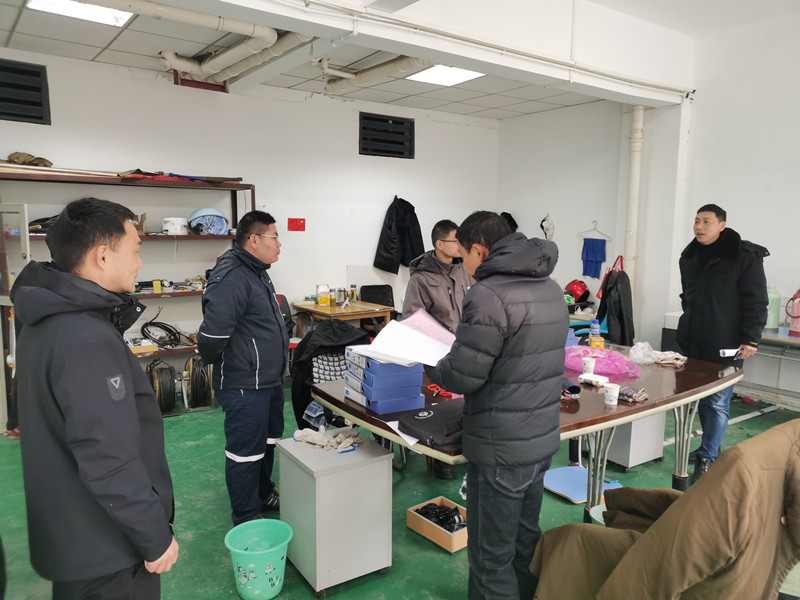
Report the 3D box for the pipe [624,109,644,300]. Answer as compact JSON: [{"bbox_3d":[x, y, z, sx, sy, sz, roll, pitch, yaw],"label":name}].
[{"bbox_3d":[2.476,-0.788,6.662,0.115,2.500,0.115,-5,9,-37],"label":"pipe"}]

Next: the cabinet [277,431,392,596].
[{"bbox_3d":[-0.317,0.993,2.996,0.400,0.590,0.450,-4,8,-33],"label":"cabinet"}]

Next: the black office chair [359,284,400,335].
[{"bbox_3d":[-0.123,0.315,7.062,0.560,0.940,0.580,-5,9,-37],"label":"black office chair"}]

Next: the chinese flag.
[{"bbox_3d":[-1.063,-0.777,6.460,0.197,0.134,0.010,-5,8,-36],"label":"chinese flag"}]

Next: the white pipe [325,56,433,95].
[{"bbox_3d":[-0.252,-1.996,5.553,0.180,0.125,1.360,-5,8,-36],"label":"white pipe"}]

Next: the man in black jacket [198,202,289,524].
[{"bbox_3d":[-0.882,0.356,3.558,0.440,1.710,0.530,0,7,-3],"label":"man in black jacket"}]

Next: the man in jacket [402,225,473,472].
[{"bbox_3d":[0.279,0.292,4.256,0.370,1.680,0.530,7,10,43],"label":"man in jacket"}]

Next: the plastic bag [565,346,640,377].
[{"bbox_3d":[1.129,0.350,3.549,0.460,0.110,0.270,3,7,20],"label":"plastic bag"}]

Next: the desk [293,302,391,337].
[{"bbox_3d":[-0.568,0.456,6.352,0.780,0.770,0.880,-5,8,-36],"label":"desk"}]

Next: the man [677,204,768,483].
[{"bbox_3d":[2.048,0.257,4.026,0.370,1.730,0.530,-4,8,-32],"label":"man"}]

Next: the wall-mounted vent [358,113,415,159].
[{"bbox_3d":[-0.131,-1.846,7.028,0.765,0.452,0.060,-5,8,-36],"label":"wall-mounted vent"}]

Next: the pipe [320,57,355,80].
[{"bbox_3d":[-0.515,-1.980,5.370,0.380,0.110,0.070,-5,8,-36],"label":"pipe"}]

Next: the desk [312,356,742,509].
[{"bbox_3d":[0.803,0.831,3.651,2.420,0.765,1.420,-5,9,-37],"label":"desk"}]

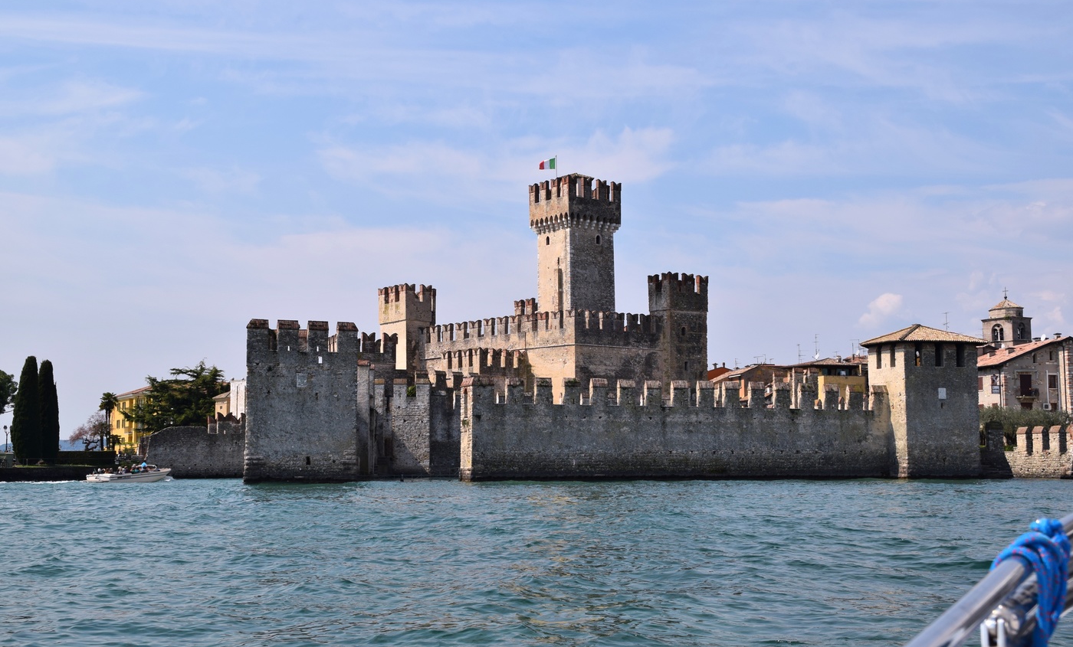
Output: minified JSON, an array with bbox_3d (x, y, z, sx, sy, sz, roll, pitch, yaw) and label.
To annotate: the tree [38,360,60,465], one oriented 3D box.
[{"bbox_3d":[-49.096,8.967,144.000,2.240,10.720,2.240,2,-5,-19],"label":"tree"}]

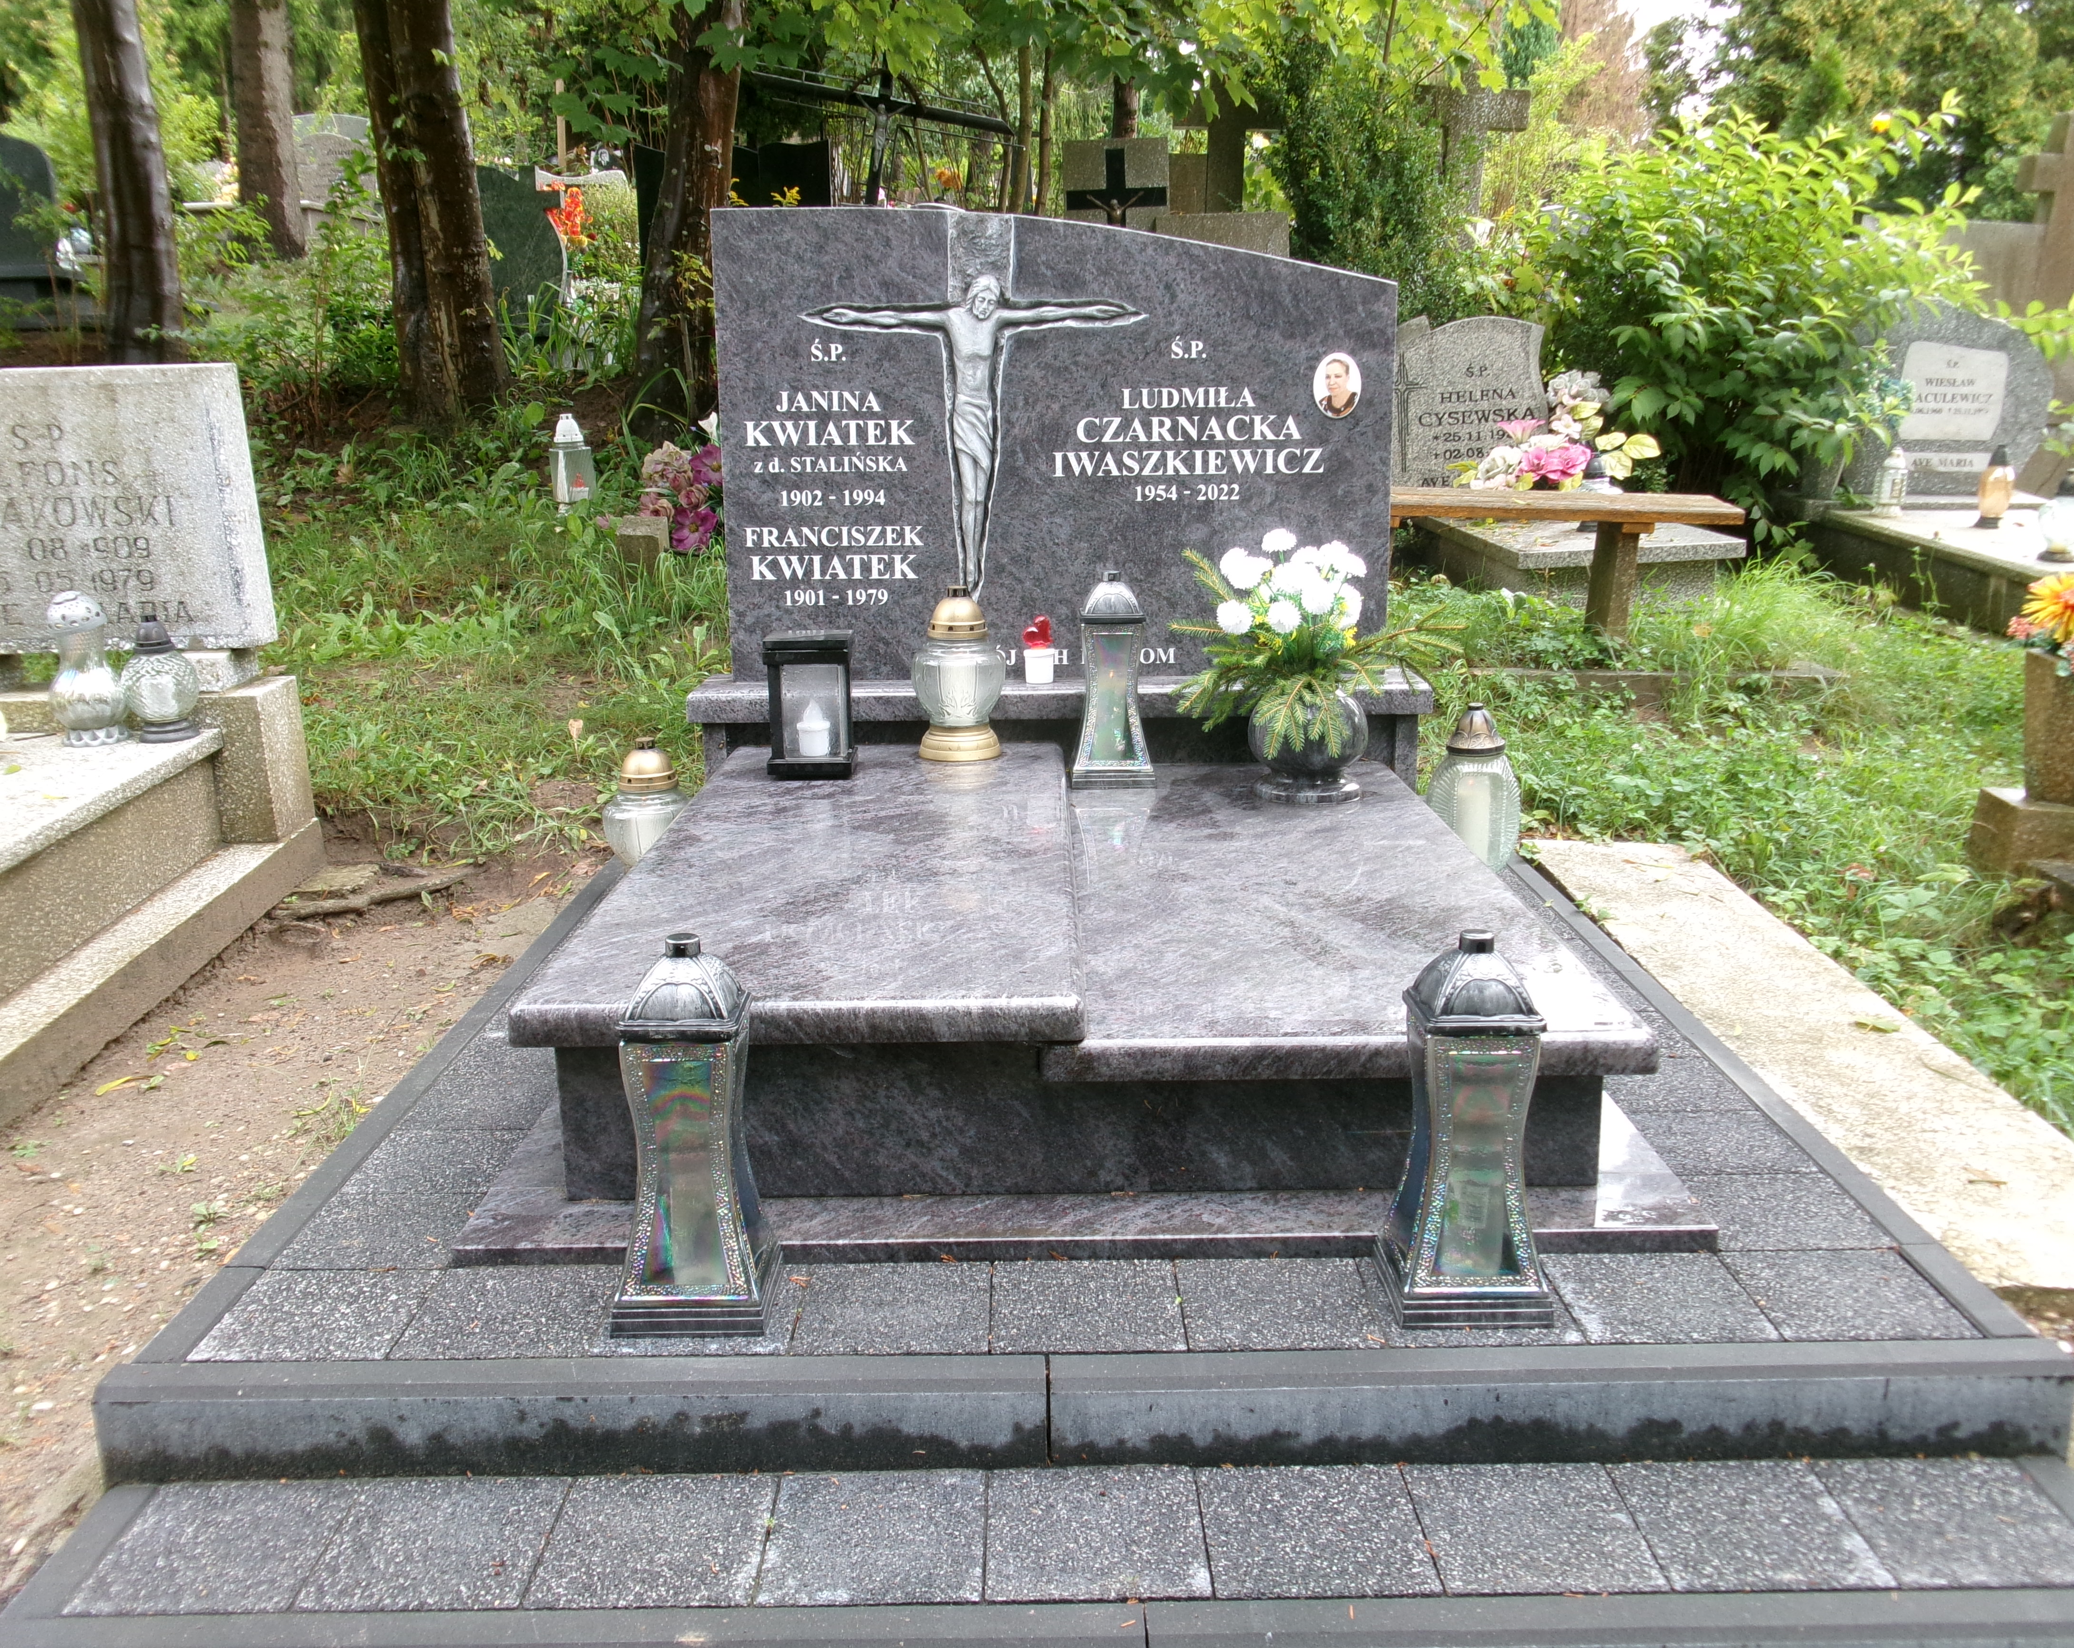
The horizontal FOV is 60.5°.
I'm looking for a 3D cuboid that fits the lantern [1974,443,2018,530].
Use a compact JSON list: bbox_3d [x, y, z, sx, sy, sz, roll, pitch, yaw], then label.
[{"bbox_3d":[3.128,-1.101,5.800,0.115,0.264,0.115,-1,12,0],"label":"lantern"}]

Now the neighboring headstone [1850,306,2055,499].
[{"bbox_3d":[4.021,-1.890,7.901,0.859,0.845,0.130,2,14,13],"label":"neighboring headstone"}]

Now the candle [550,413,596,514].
[{"bbox_3d":[-1.357,-1.047,5.200,0.131,0.296,0.131,-1,12,0],"label":"candle"}]

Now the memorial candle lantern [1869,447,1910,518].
[{"bbox_3d":[3.027,-1.212,6.300,0.116,0.236,0.116,-1,12,0],"label":"memorial candle lantern"}]

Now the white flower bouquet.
[{"bbox_3d":[0.513,-0.332,3.238,0.510,0.395,0.400,-1,13,0],"label":"white flower bouquet"}]

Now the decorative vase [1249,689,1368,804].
[{"bbox_3d":[0.501,-0.157,3.273,0.222,0.202,0.222,-1,12,0],"label":"decorative vase"}]

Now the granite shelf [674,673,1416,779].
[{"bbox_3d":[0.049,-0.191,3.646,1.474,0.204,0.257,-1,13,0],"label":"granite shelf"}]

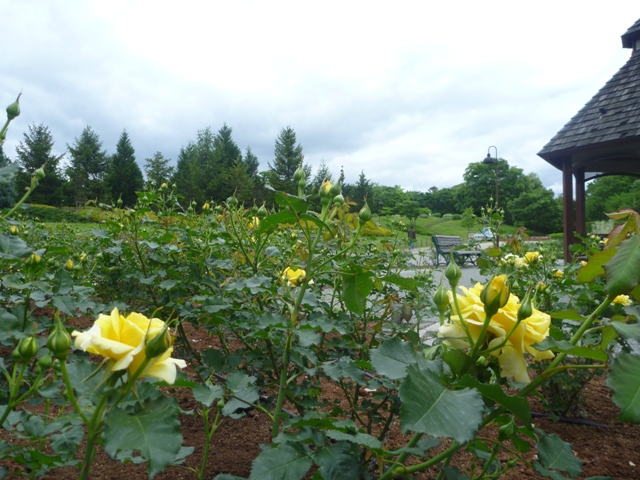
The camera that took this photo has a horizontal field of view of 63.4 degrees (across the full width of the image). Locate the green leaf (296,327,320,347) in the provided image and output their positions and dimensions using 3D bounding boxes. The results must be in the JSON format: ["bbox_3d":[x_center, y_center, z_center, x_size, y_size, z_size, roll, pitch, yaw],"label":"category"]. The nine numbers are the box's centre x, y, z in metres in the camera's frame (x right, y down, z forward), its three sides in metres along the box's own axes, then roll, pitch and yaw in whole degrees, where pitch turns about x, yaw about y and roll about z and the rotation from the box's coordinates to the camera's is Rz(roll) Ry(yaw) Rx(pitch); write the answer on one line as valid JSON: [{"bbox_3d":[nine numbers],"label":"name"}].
[{"bbox_3d":[-0.020,0.168,0.900,0.042,0.035,0.035,-1,0,0],"label":"green leaf"}]

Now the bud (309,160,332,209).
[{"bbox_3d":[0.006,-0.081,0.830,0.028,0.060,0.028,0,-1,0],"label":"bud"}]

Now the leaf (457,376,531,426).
[{"bbox_3d":[0.138,0.128,0.410,0.060,0.041,0.040,-1,0,0],"label":"leaf"}]

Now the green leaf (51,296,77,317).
[{"bbox_3d":[-0.542,0.141,1.100,0.050,0.042,0.030,0,-1,0],"label":"green leaf"}]

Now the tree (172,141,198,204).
[{"bbox_3d":[-14.441,-7.193,56.000,3.100,7.200,3.100,0,-1,0],"label":"tree"}]

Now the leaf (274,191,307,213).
[{"bbox_3d":[-0.036,-0.046,0.630,0.039,0.028,0.035,-1,0,0],"label":"leaf"}]

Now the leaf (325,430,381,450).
[{"bbox_3d":[0.036,0.221,0.570,0.062,0.022,0.040,0,-1,0],"label":"leaf"}]

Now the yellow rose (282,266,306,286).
[{"bbox_3d":[-0.058,0.089,1.250,0.065,0.051,0.060,-1,0,0],"label":"yellow rose"}]

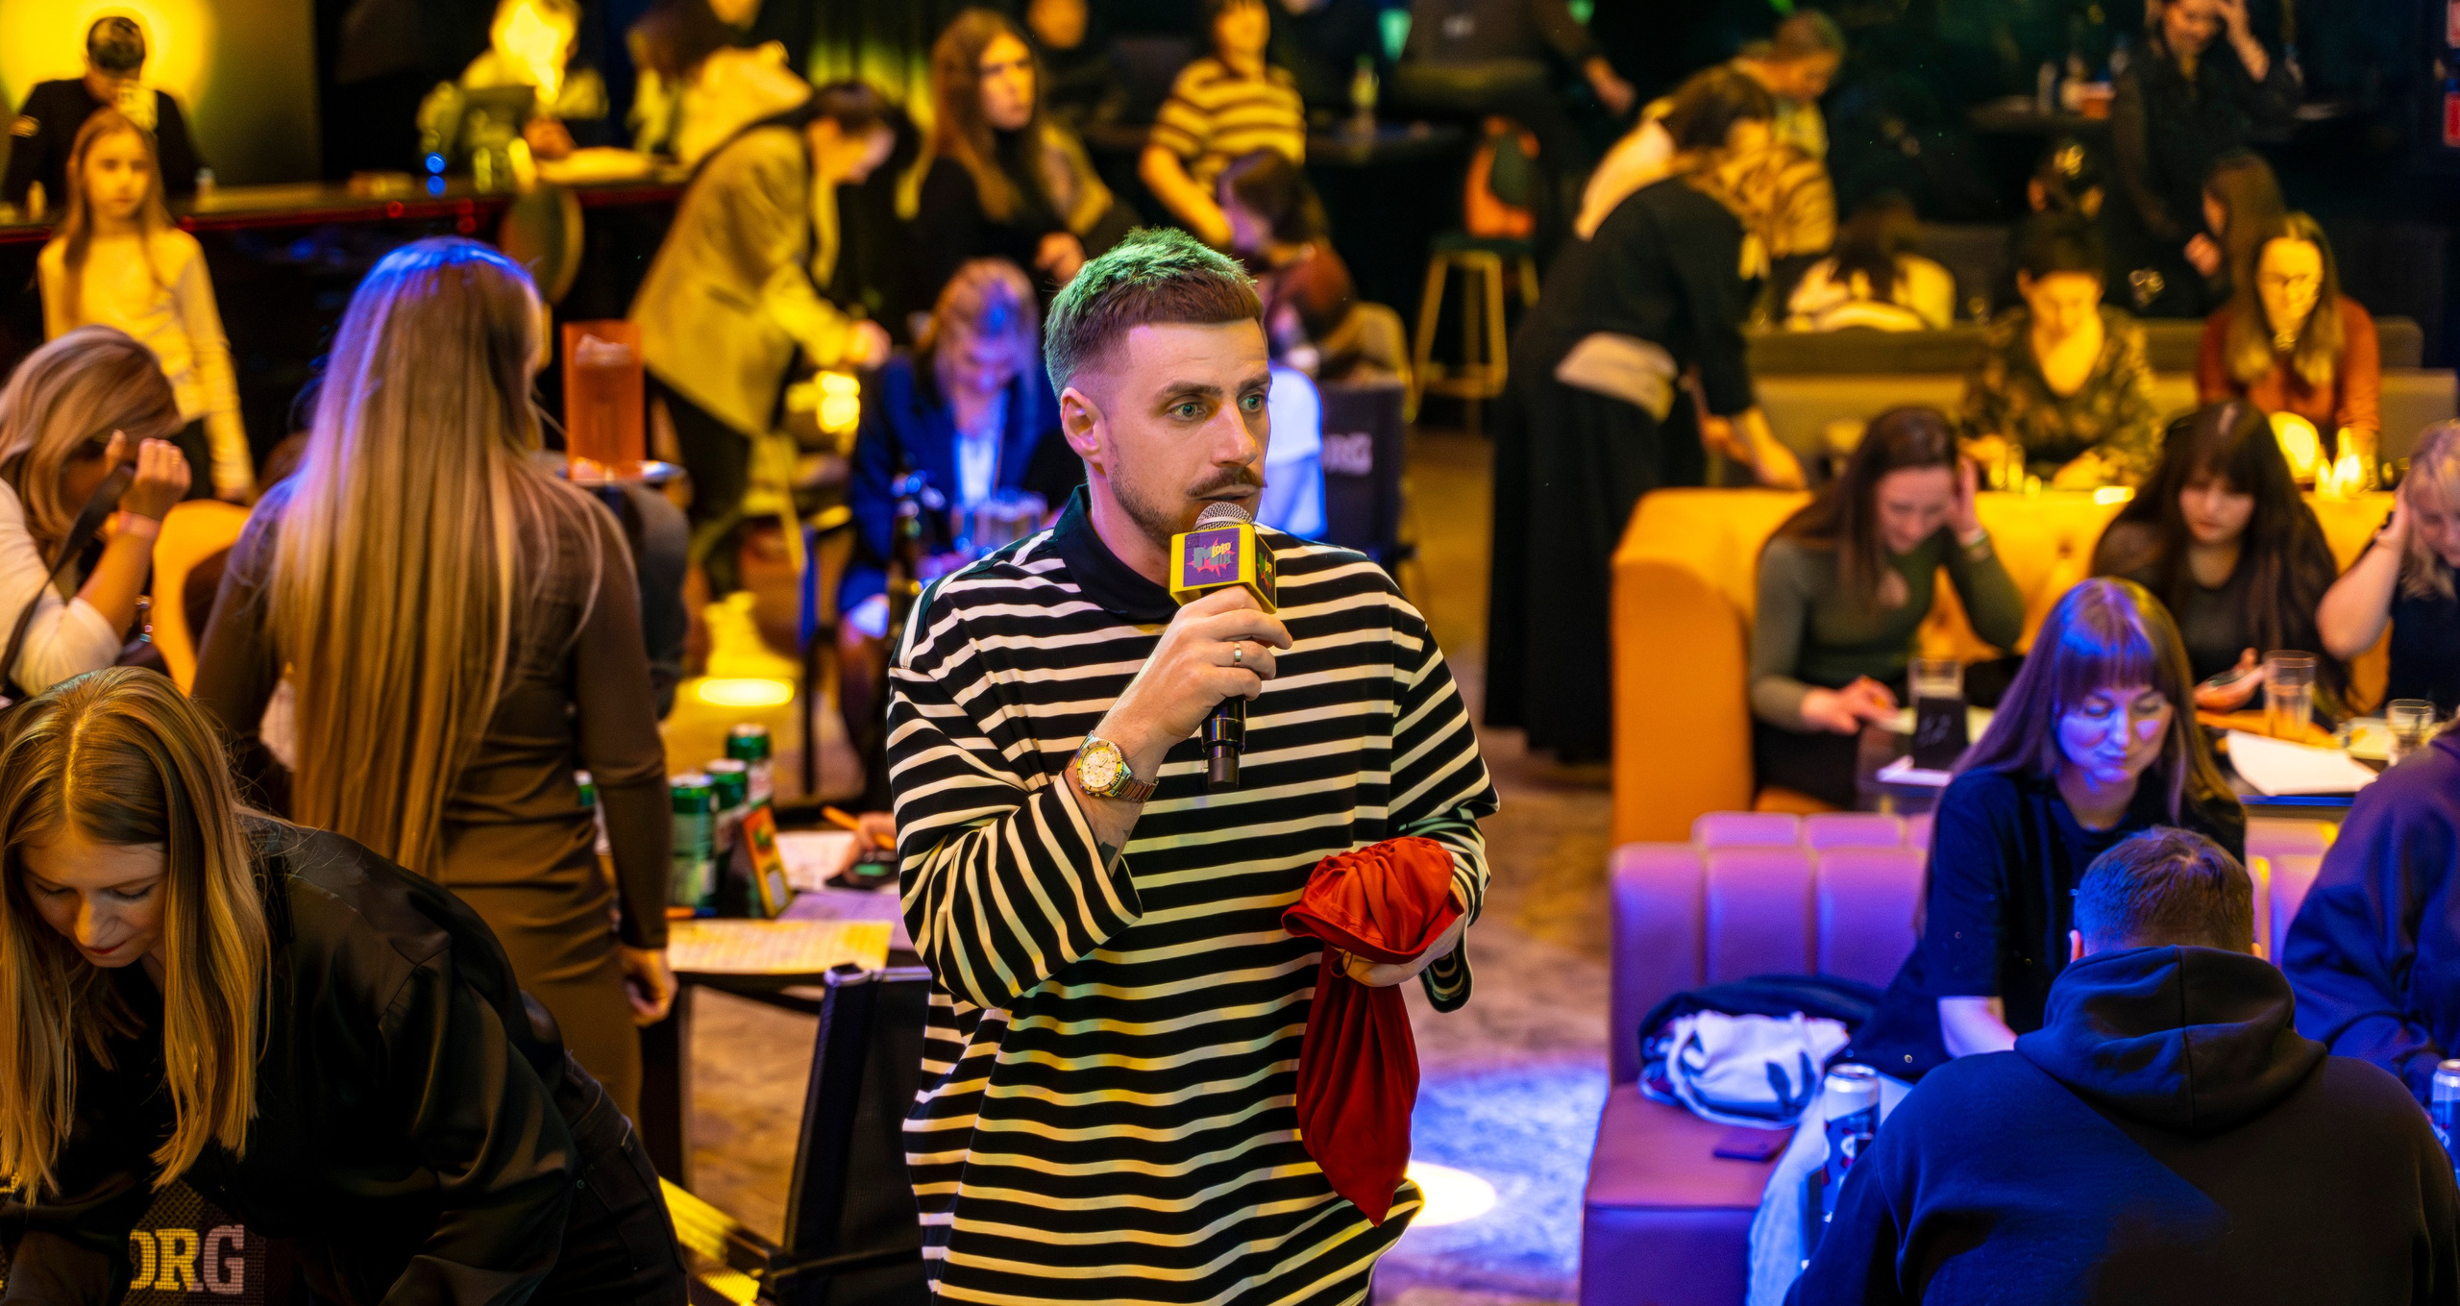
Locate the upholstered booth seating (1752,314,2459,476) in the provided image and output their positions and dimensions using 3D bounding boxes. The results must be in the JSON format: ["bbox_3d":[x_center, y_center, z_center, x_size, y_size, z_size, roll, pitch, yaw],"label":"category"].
[{"bbox_3d":[1.876,-0.246,10.359,1.870,0.940,0.800,0,11,2],"label":"upholstered booth seating"}]

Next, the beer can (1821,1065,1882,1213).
[{"bbox_3d":[0.719,0.565,5.200,0.066,0.168,0.066,0,11,0],"label":"beer can"}]

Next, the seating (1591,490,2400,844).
[{"bbox_3d":[1.720,0.156,8.846,1.930,0.840,0.820,1,12,5],"label":"seating"}]

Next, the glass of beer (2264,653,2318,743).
[{"bbox_3d":[1.765,0.070,7.500,0.078,0.135,0.078,0,11,0],"label":"glass of beer"}]

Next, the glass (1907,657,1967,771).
[{"bbox_3d":[1.147,0.095,7.320,0.085,0.155,0.085,0,12,0],"label":"glass"}]

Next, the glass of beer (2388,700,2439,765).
[{"bbox_3d":[1.911,0.129,7.280,0.077,0.092,0.077,0,12,0],"label":"glass of beer"}]

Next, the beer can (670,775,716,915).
[{"bbox_3d":[-0.740,0.259,6.200,0.066,0.168,0.066,0,11,0],"label":"beer can"}]

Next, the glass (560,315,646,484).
[{"bbox_3d":[-0.928,-0.376,6.700,0.118,0.232,0.118,0,12,0],"label":"glass"}]

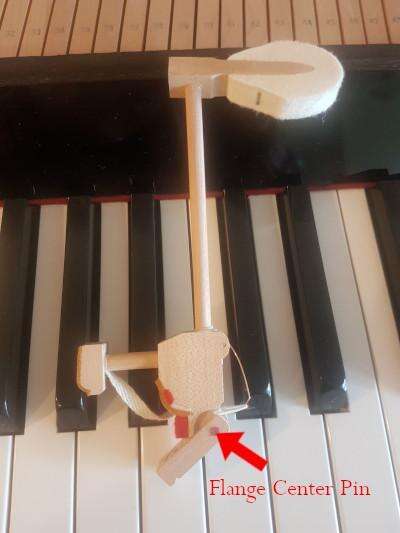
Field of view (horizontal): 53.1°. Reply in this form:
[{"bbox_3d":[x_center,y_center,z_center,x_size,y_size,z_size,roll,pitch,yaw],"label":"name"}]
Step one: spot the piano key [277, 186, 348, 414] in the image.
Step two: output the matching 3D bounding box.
[{"bbox_3d":[0.046,0.010,0.165,0.013,0.011,0.095,-3,71,-3],"label":"piano key"}]

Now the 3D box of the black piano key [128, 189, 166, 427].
[{"bbox_3d":[-0.022,0.014,0.162,0.013,0.011,0.095,-3,71,-3],"label":"black piano key"}]

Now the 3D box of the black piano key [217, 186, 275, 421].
[{"bbox_3d":[0.018,0.012,0.164,0.013,0.011,0.095,-3,71,-3],"label":"black piano key"}]

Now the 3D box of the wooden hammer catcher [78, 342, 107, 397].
[{"bbox_3d":[-0.038,0.036,0.141,0.009,0.010,0.017,-1,86,-5],"label":"wooden hammer catcher"}]

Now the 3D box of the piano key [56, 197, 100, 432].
[{"bbox_3d":[-0.048,0.015,0.161,0.013,0.011,0.095,-3,71,-3],"label":"piano key"}]

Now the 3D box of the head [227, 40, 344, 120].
[{"bbox_3d":[0.031,-0.069,0.147,0.041,0.011,0.027,1,72,0],"label":"head"}]

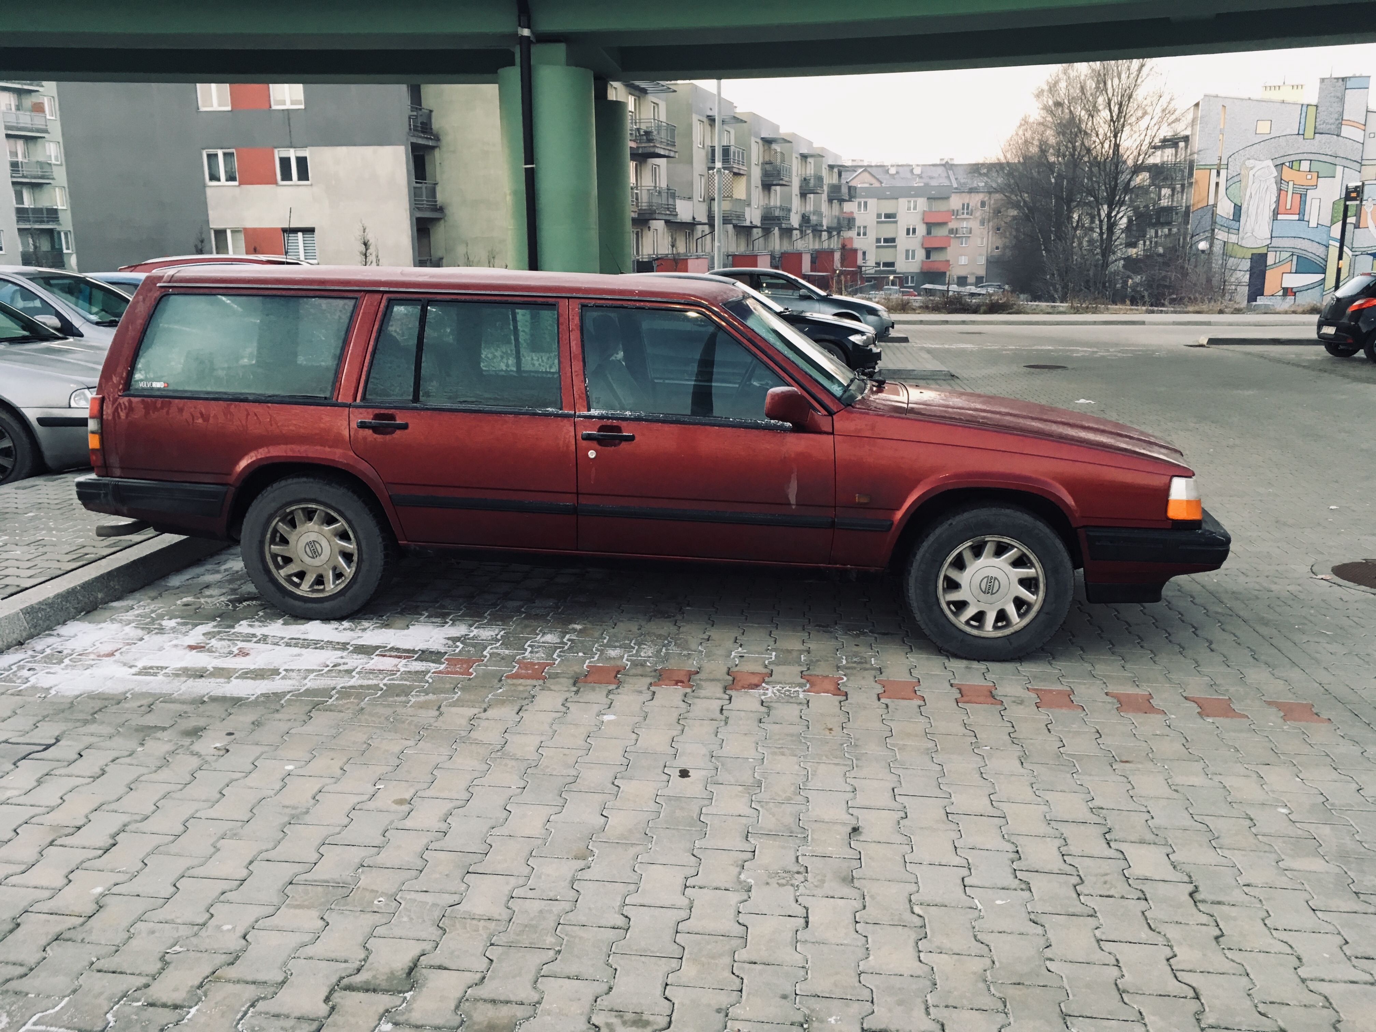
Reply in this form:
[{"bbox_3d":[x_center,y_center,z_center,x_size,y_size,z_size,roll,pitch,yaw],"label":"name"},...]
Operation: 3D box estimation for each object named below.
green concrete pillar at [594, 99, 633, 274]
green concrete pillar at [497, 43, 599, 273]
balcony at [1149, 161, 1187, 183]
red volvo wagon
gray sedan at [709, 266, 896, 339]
[{"bbox_3d":[-1.610,-4.813,19.314,1.288,4.117,1.288,1,12,6],"label":"green concrete pillar"},{"bbox_3d":[-1.943,-4.299,16.265,1.288,4.457,1.288,1,12,6],"label":"green concrete pillar"},{"bbox_3d":[31.646,-22.680,76.000,1.200,1.300,2.500,-3,12,-15],"label":"balcony"},{"bbox_3d":[-0.211,-0.392,5.378,4.850,1.460,1.780,2,12,8],"label":"red volvo wagon"},{"bbox_3d":[1.537,-3.893,21.591,4.600,1.450,1.780,1,12,6],"label":"gray sedan"}]

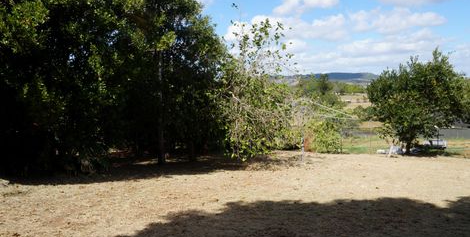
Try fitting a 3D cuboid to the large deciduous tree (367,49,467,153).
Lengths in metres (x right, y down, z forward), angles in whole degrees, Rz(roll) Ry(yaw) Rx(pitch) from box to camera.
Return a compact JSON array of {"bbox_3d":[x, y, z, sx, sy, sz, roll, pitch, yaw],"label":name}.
[{"bbox_3d":[8.200,-0.800,16.000,4.300,4.800,4.100,0,6,0],"label":"large deciduous tree"}]

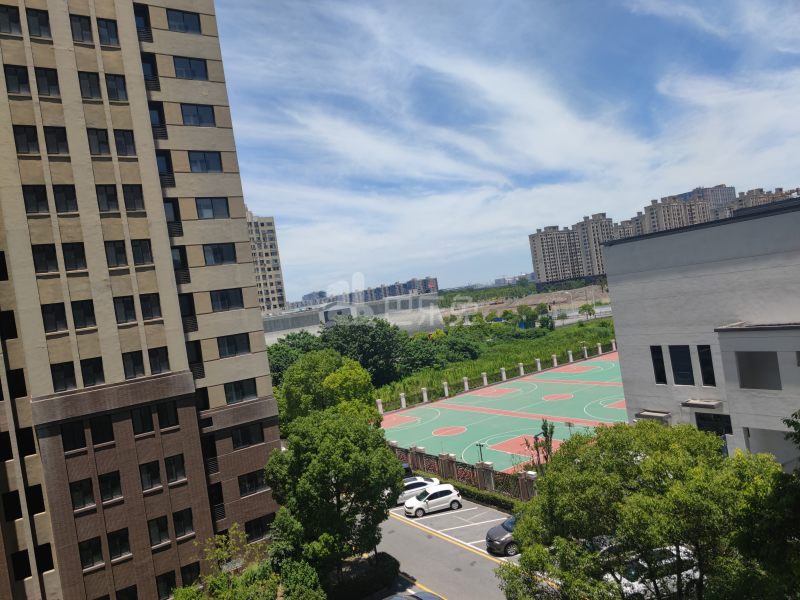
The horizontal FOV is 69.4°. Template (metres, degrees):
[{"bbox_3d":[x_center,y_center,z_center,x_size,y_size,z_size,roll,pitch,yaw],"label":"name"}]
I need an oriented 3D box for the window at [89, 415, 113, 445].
[{"bbox_3d":[-15.097,6.623,29.315,0.937,1.372,0.140,-9,1,-35],"label":"window"}]

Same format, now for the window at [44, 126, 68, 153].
[{"bbox_3d":[-17.096,-7.928,28.816,0.938,1.344,0.150,-9,1,-35],"label":"window"}]

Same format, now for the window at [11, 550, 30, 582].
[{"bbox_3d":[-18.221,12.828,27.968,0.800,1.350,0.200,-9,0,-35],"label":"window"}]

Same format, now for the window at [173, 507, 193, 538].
[{"bbox_3d":[-11.645,12.017,31.213,0.944,1.372,0.140,-9,1,-35],"label":"window"}]

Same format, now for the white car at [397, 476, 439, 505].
[{"bbox_3d":[0.758,13.893,41.960,4.550,1.470,1.790,-9,1,-8],"label":"white car"}]

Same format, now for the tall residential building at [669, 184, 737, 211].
[{"bbox_3d":[300.859,-72.966,569.014,62.100,72.700,36.720,-9,1,-35],"label":"tall residential building"}]

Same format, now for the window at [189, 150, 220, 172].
[{"bbox_3d":[-12.340,-8.799,36.824,2.029,1.345,0.150,-9,1,-35],"label":"window"}]

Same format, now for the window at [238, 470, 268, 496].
[{"bbox_3d":[-8.992,11.343,35.994,1.950,1.300,0.200,-9,0,-35],"label":"window"}]

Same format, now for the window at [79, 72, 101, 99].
[{"bbox_3d":[-16.314,-11.286,30.461,0.948,1.366,0.150,-9,1,-35],"label":"window"}]

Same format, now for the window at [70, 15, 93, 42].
[{"bbox_3d":[-16.568,-14.092,30.098,0.929,1.365,0.140,-9,1,-35],"label":"window"}]

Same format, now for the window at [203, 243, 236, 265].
[{"bbox_3d":[-11.467,-2.924,36.901,2.029,1.345,0.150,-9,1,-35],"label":"window"}]

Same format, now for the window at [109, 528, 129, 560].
[{"bbox_3d":[-14.094,12.289,29.090,0.938,1.344,0.150,-9,1,-35],"label":"window"}]

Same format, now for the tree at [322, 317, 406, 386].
[{"bbox_3d":[-6.238,8.841,96.112,13.000,11.400,11.500,-8,1,0],"label":"tree"}]

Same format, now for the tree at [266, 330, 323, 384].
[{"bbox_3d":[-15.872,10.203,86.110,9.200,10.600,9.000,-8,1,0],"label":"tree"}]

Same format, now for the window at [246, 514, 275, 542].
[{"bbox_3d":[-8.849,14.510,36.832,1.946,1.286,0.150,-9,1,-35],"label":"window"}]

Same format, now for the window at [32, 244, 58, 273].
[{"bbox_3d":[-17.426,-2.028,28.392,0.971,1.379,0.150,-9,1,-35],"label":"window"}]

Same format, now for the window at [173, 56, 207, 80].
[{"bbox_3d":[-13.000,-14.427,36.122,1.973,1.287,0.150,-9,1,-35],"label":"window"}]

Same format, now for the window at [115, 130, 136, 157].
[{"bbox_3d":[-14.838,-8.504,31.246,0.950,1.366,0.150,-9,1,-35],"label":"window"}]

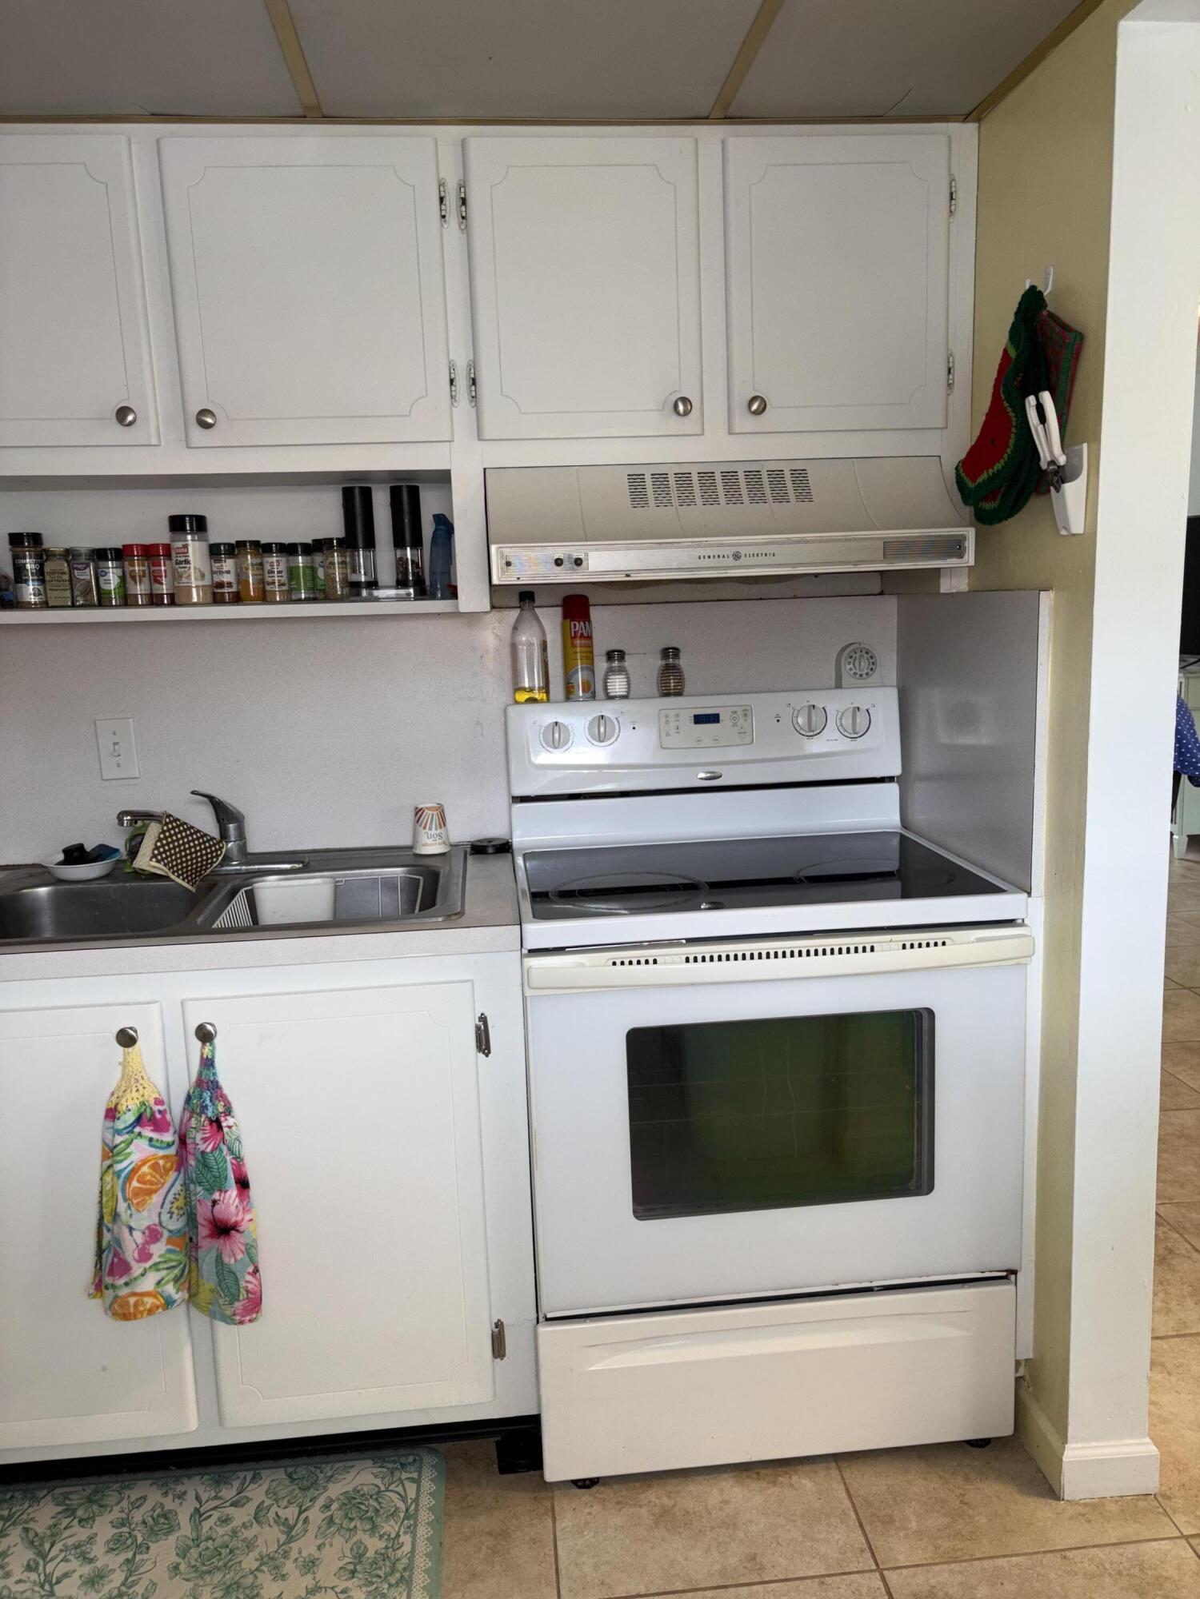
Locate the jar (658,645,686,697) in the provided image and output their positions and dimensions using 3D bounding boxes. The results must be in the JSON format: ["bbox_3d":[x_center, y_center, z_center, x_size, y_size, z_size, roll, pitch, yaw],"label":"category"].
[{"bbox_3d":[0.137,-0.244,2.298,0.051,0.092,0.051,-3,9,-5],"label":"jar"}]

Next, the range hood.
[{"bbox_3d":[0.189,-0.474,2.069,0.760,0.190,0.445,-3,9,-5],"label":"range hood"}]

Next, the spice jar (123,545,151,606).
[{"bbox_3d":[-0.804,-0.390,2.093,0.042,0.105,0.042,-5,10,-20],"label":"spice jar"}]

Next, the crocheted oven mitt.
[{"bbox_3d":[0.596,-0.580,1.794,0.090,0.325,0.210,-3,10,-5],"label":"crocheted oven mitt"}]

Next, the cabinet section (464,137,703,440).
[{"bbox_3d":[-0.035,-0.809,2.001,0.358,0.438,0.310,-3,9,-5],"label":"cabinet section"}]

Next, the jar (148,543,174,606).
[{"bbox_3d":[-0.763,-0.392,2.102,0.042,0.105,0.042,-5,10,-19],"label":"jar"}]

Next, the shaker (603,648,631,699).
[{"bbox_3d":[0.033,-0.238,2.289,0.051,0.092,0.051,-3,9,-5],"label":"shaker"}]

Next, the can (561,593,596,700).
[{"bbox_3d":[-0.040,-0.285,2.270,0.057,0.199,0.057,-2,10,0],"label":"can"}]

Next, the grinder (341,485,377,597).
[{"bbox_3d":[-0.416,-0.448,2.080,0.052,0.183,0.052,-3,9,-5],"label":"grinder"}]

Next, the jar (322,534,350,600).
[{"bbox_3d":[-0.465,-0.407,2.128,0.044,0.109,0.044,-4,10,-12],"label":"jar"}]

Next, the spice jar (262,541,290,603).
[{"bbox_3d":[-0.558,-0.391,2.070,0.044,0.099,0.044,-3,9,-5],"label":"spice jar"}]

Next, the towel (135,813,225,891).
[{"bbox_3d":[-0.740,0.089,2.092,0.155,0.144,0.080,-9,12,-34],"label":"towel"}]

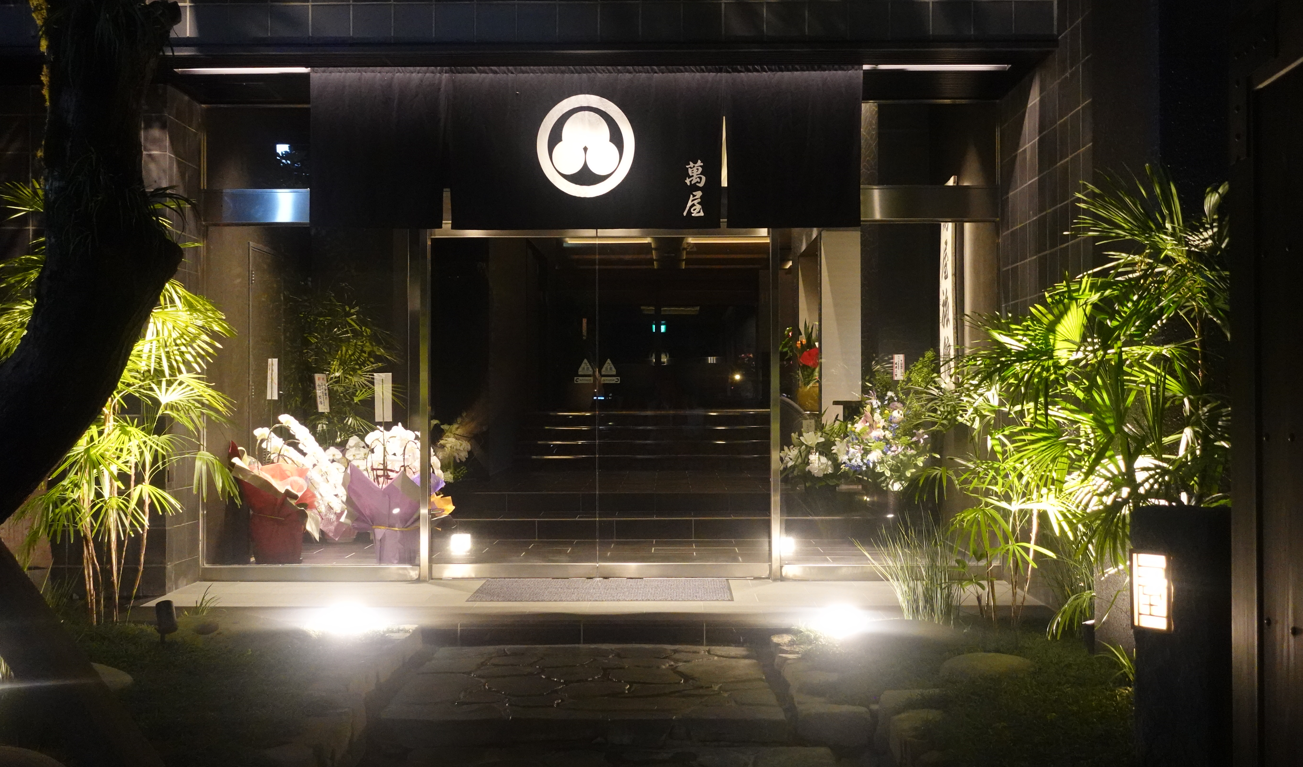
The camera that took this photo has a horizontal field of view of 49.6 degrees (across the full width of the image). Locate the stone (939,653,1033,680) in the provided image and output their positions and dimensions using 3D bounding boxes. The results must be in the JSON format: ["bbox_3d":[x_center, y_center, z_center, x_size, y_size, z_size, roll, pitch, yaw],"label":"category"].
[{"bbox_3d":[1.374,1.155,5.800,0.390,0.090,0.320,0,-1,0],"label":"stone"}]

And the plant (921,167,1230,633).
[{"bbox_3d":[1.956,0.079,6.450,1.500,2.120,1.250,0,-1,0],"label":"plant"}]

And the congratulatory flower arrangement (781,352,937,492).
[{"bbox_3d":[1.600,0.315,10.900,1.200,1.120,0.750,0,-1,0],"label":"congratulatory flower arrangement"}]

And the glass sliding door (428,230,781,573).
[{"bbox_3d":[-0.309,0.118,8.400,2.050,2.090,0.090,0,-1,0],"label":"glass sliding door"}]

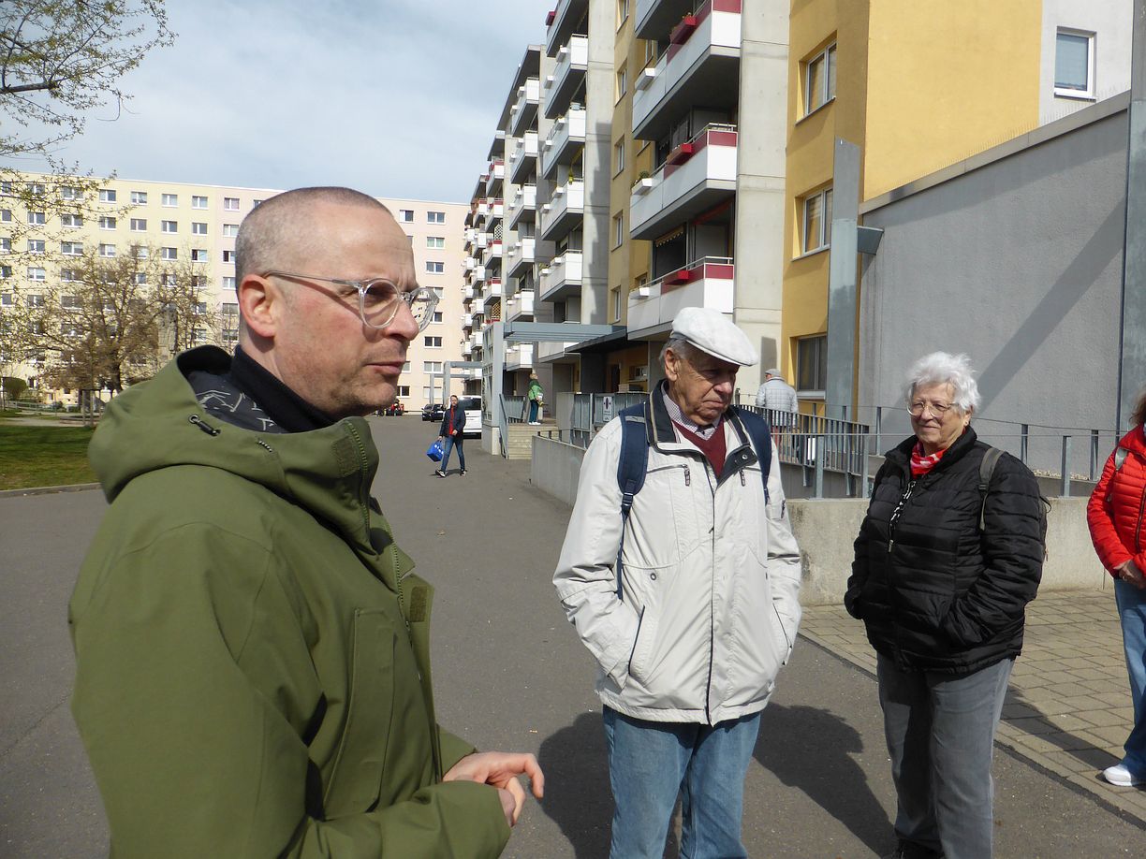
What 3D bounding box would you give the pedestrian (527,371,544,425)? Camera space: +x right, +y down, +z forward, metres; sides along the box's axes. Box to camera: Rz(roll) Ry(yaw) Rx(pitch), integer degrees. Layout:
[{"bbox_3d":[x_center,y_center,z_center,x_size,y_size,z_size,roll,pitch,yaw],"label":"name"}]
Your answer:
[{"bbox_3d":[-1.196,-0.948,26.100,0.480,1.640,0.500,1,2,-5],"label":"pedestrian"}]

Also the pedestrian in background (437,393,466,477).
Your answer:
[{"bbox_3d":[-2.637,0.136,18.000,0.560,1.760,0.620,3,2,38],"label":"pedestrian in background"}]

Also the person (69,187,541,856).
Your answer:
[{"bbox_3d":[-0.275,0.620,0.920,0.500,1.770,0.600,1,2,-4],"label":"person"}]

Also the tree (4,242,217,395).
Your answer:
[{"bbox_3d":[-26.796,-5.620,48.000,11.000,10.500,10.500,0,2,-29],"label":"tree"}]

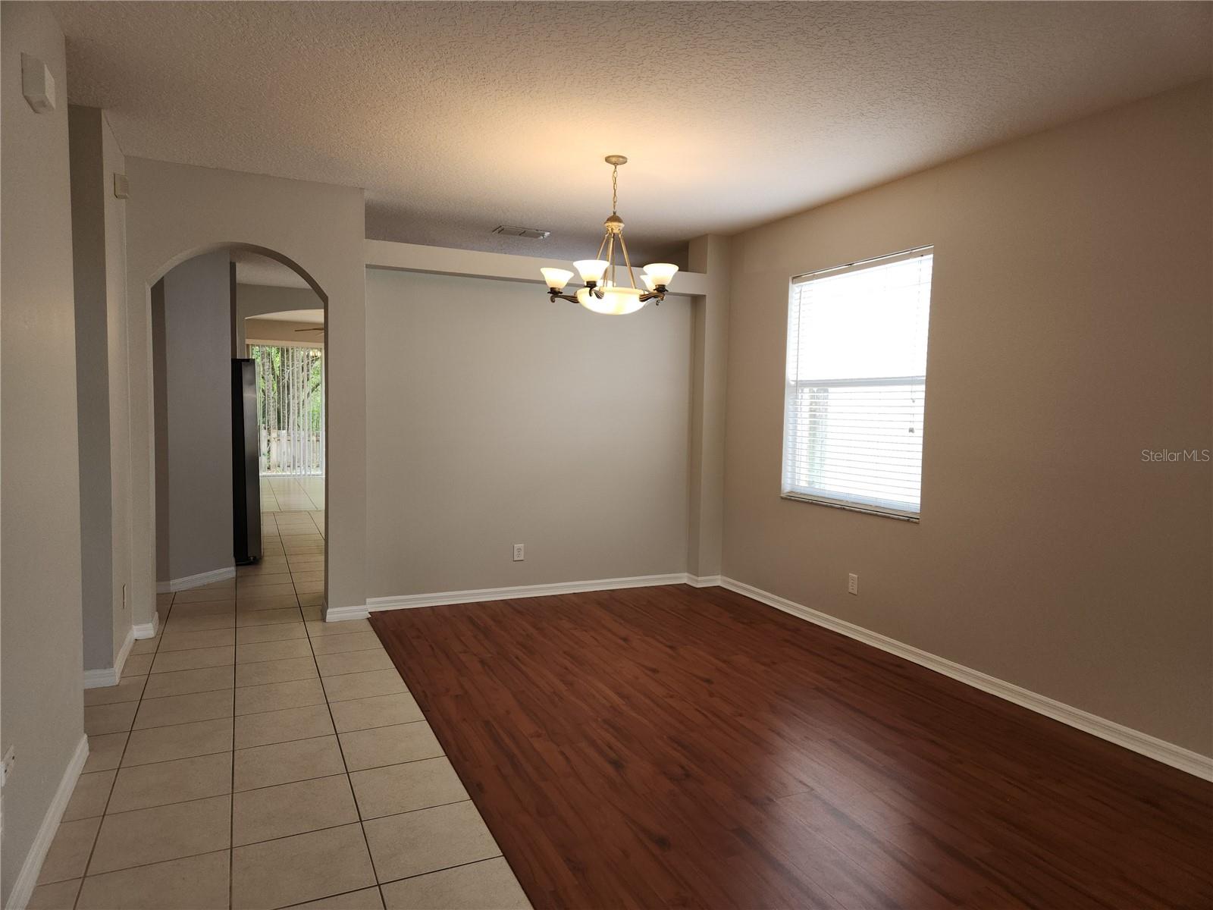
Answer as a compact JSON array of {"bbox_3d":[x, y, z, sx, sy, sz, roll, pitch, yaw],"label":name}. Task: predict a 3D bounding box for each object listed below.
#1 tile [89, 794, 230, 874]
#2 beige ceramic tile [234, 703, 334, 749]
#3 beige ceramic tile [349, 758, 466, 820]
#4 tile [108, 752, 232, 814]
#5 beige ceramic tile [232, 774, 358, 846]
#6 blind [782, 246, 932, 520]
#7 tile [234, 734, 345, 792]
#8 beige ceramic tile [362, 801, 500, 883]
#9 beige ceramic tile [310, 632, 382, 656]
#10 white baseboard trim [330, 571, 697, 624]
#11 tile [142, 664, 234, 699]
[{"bbox_3d":[-1.494,1.282,2.735,0.402,0.010,0.398,-1,4,-24],"label":"tile"},{"bbox_3d":[-1.430,1.210,3.578,0.401,0.012,0.389,-1,4,-24],"label":"beige ceramic tile"},{"bbox_3d":[-0.749,1.254,3.038,0.383,0.010,0.391,-1,4,-24],"label":"beige ceramic tile"},{"bbox_3d":[-1.637,1.240,3.055,0.401,0.012,0.389,-1,4,-24],"label":"tile"},{"bbox_3d":[-1.110,1.260,2.875,0.403,0.010,0.391,-1,4,-24],"label":"beige ceramic tile"},{"bbox_3d":[1.621,-0.450,5.273,0.120,1.580,1.330,-1,4,-24],"label":"blind"},{"bbox_3d":[-1.273,1.236,3.233,0.403,0.010,0.391,-1,4,-24],"label":"tile"},{"bbox_3d":[-0.585,1.278,2.679,0.383,0.010,0.391,-1,4,-24],"label":"beige ceramic tile"},{"bbox_3d":[-1.580,1.145,4.890,0.390,0.010,0.398,-1,4,-24],"label":"beige ceramic tile"},{"bbox_3d":[-0.580,1.021,5.901,2.804,0.093,0.165,-1,4,-23],"label":"white baseboard trim"},{"bbox_3d":[-2.122,1.164,4.121,0.401,0.012,0.389,-1,4,-24],"label":"tile"}]

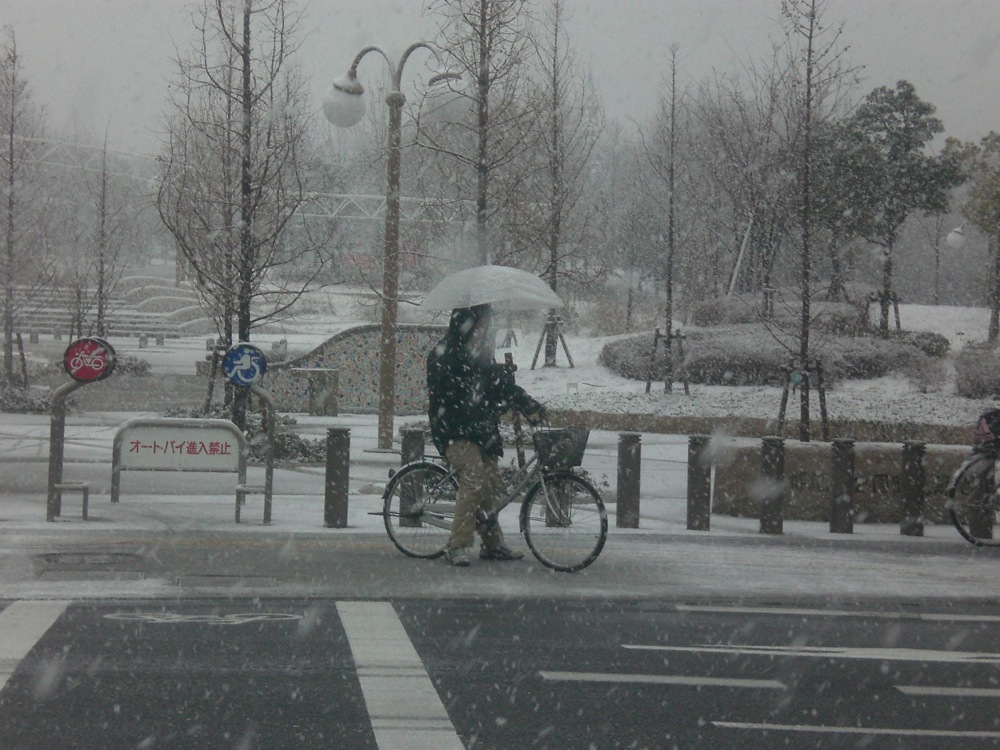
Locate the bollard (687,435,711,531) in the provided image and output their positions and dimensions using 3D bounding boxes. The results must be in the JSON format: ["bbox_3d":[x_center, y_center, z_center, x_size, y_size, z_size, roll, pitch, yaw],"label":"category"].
[{"bbox_3d":[1.525,0.820,25.091,0.177,0.730,0.177,1,1,0],"label":"bollard"}]

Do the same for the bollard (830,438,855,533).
[{"bbox_3d":[2.624,0.844,25.191,0.177,0.730,0.177,1,1,0],"label":"bollard"}]

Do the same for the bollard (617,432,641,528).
[{"bbox_3d":[0.986,0.800,25.091,0.177,0.730,0.177,1,1,0],"label":"bollard"}]

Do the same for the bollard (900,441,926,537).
[{"bbox_3d":[3.164,0.863,25.191,0.177,0.730,0.177,1,1,0],"label":"bollard"}]

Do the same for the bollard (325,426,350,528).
[{"bbox_3d":[-1.204,0.760,24.391,0.177,0.740,0.177,1,1,0],"label":"bollard"}]

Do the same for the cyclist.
[{"bbox_3d":[-0.089,0.394,22.078,0.640,1.740,0.540,2,2,29],"label":"cyclist"}]

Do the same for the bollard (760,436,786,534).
[{"bbox_3d":[2.080,0.839,25.091,0.177,0.735,0.177,1,1,0],"label":"bollard"}]

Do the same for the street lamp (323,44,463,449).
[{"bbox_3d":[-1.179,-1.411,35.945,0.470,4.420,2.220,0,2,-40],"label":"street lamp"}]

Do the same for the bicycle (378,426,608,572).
[{"bbox_3d":[-0.017,0.760,22.087,1.800,1.030,0.570,2,2,33],"label":"bicycle"}]

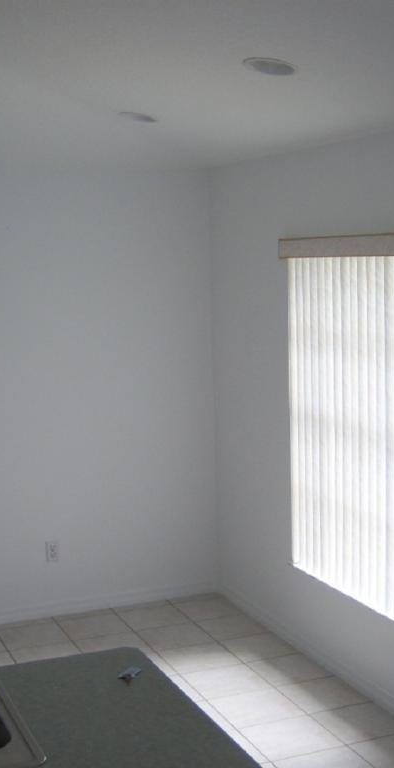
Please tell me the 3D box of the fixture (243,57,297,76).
[{"bbox_3d":[0.238,-1.041,3.509,0.190,0.030,0.190,9,2,-24],"label":"fixture"}]

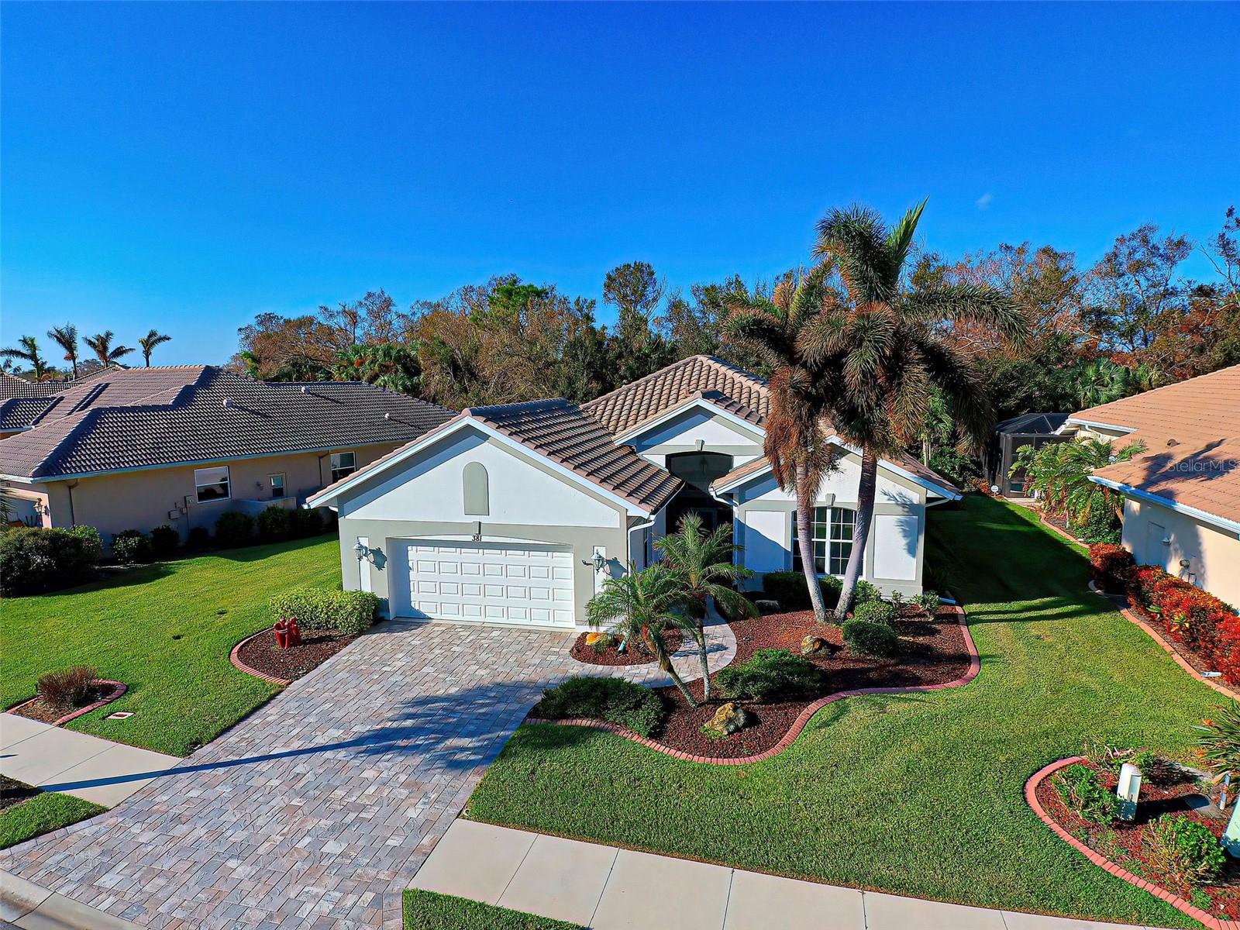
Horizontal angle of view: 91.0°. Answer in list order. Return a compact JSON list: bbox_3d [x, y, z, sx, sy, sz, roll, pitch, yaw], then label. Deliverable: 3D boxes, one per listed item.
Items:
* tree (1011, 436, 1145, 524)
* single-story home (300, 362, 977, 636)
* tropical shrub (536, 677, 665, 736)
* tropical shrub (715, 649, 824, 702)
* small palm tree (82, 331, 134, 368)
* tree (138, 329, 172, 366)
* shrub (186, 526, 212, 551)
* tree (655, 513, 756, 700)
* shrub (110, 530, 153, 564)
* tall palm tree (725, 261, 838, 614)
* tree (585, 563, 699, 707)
[{"bbox_3d":[16.788,0.637,22.470,4.180,3.470,3.880,1,8,14],"label":"tree"},{"bbox_3d":[1.999,-0.523,21.861,15.570,6.700,18.100,1,8,14],"label":"single-story home"},{"bbox_3d":[-0.335,4.223,10.914,2.200,0.640,1.250,1,6,11],"label":"tropical shrub"},{"bbox_3d":[2.790,3.898,11.473,1.990,0.750,1.430,1,8,14],"label":"tropical shrub"},{"bbox_3d":[-50.134,-6.644,60.380,3.888,13.099,4.000,-5,8,-39],"label":"small palm tree"},{"bbox_3d":[-45.690,-6.738,60.510,2.750,13.160,2.900,-5,7,-37],"label":"tree"},{"bbox_3d":[-16.837,2.902,24.365,0.880,0.850,0.920,-5,7,-35],"label":"shrub"},{"bbox_3d":[1.584,2.652,11.346,1.846,3.564,1.900,0,6,8],"label":"tree"},{"bbox_3d":[-16.679,2.792,20.795,1.120,1.140,1.120,1,8,14],"label":"shrub"},{"bbox_3d":[3.784,-0.408,14.453,2.860,8.360,2.860,1,8,14],"label":"tall palm tree"},{"bbox_3d":[0.409,3.121,11.162,2.066,2.695,1.950,0,6,2],"label":"tree"}]

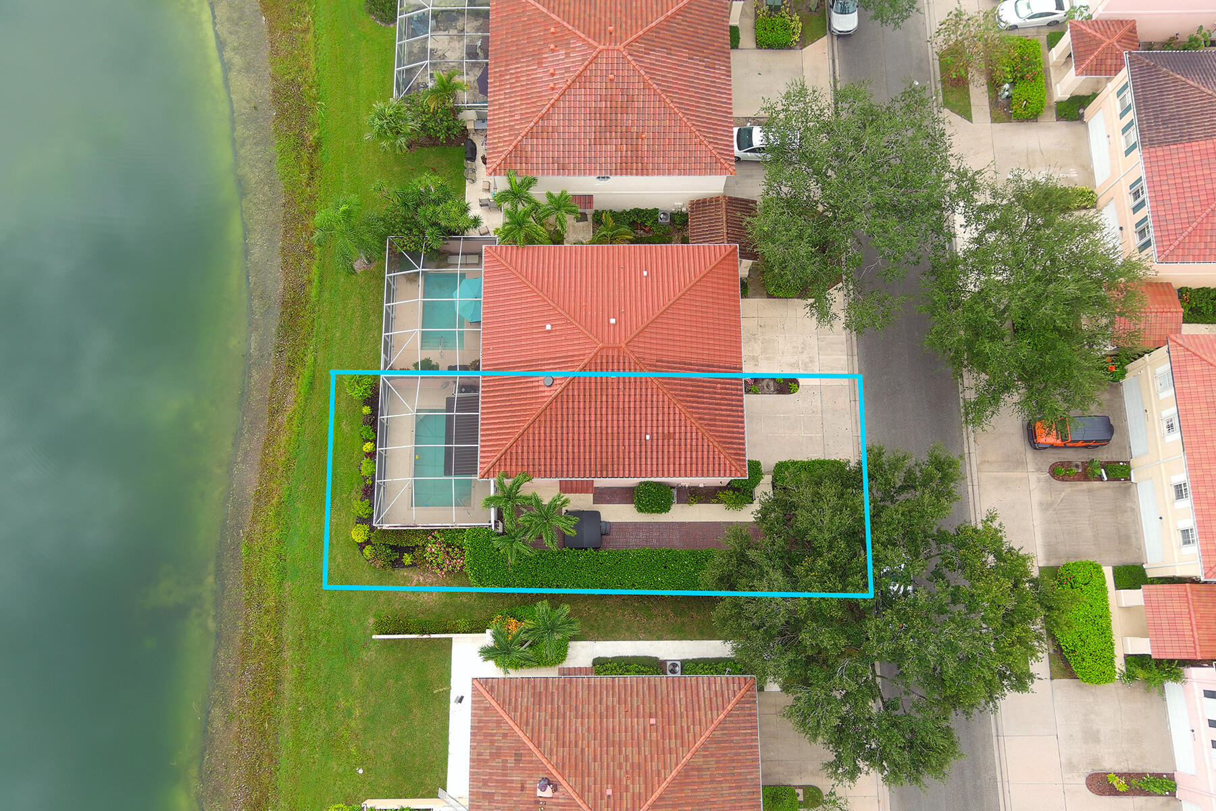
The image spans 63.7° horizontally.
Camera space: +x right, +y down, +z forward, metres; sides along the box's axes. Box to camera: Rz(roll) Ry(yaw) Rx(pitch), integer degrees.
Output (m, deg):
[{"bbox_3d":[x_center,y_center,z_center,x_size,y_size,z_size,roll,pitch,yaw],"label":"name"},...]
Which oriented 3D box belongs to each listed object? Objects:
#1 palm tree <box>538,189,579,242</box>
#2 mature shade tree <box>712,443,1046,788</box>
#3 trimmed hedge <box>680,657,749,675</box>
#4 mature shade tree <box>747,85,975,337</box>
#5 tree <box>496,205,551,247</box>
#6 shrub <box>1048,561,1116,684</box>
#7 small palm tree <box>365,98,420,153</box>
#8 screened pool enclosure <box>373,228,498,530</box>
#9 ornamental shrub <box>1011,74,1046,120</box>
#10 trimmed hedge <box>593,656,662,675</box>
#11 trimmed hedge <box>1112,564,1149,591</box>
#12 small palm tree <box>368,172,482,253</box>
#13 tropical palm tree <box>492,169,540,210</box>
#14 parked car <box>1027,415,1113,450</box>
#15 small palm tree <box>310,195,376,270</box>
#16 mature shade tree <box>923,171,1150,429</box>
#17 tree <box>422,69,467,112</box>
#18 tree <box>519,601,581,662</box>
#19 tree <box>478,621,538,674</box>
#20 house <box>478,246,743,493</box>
[{"bbox_3d":[-2.891,-10.511,57.949,2.555,5.602,2.850,0,77,0],"label":"palm tree"},{"bbox_3d":[14.191,11.031,52.658,17.841,11.000,17.844,0,77,0],"label":"mature shade tree"},{"bbox_3d":[6.013,14.626,54.653,3.747,1.000,1.105,0,77,0],"label":"trimmed hedge"},{"bbox_3d":[14.224,-10.591,55.800,12.972,10.024,13.955,0,77,0],"label":"mature shade tree"},{"bbox_3d":[-4.854,-9.646,58.967,3.203,7.400,2.346,0,77,0],"label":"tree"},{"bbox_3d":[27.592,12.652,57.384,3.137,1.250,7.016,0,77,0],"label":"shrub"},{"bbox_3d":[-12.955,-16.728,60.058,3.341,4.128,3.440,0,77,0],"label":"small palm tree"},{"bbox_3d":[-9.757,-1.517,57.001,6.535,3.390,17.051,0,77,0],"label":"screened pool enclosure"},{"bbox_3d":[27.685,-20.357,64.748,2.035,1.200,2.730,0,77,0],"label":"ornamental shrub"},{"bbox_3d":[1.113,15.111,56.783,3.900,1.000,1.130,0,77,0],"label":"trimmed hedge"},{"bbox_3d":[31.029,10.214,58.078,1.768,1.000,1.542,0,77,0],"label":"trimmed hedge"},{"bbox_3d":[-11.143,-11.444,60.655,6.918,4.800,5.006,0,77,0],"label":"small palm tree"},{"bbox_3d":[-5.109,-11.866,58.143,2.850,5.798,2.555,0,77,0],"label":"tropical palm tree"},{"bbox_3d":[27.113,1.550,57.314,4.800,1.840,1.900,0,77,0],"label":"parked car"},{"bbox_3d":[-14.920,-9.373,57.117,3.735,6.585,4.128,0,77,0],"label":"small palm tree"},{"bbox_3d":[24.729,-6.017,57.288,12.321,9.500,14.983,0,77,0],"label":"mature shade tree"},{"bbox_3d":[-9.872,-18.912,60.723,2.850,3.833,2.752,0,77,0],"label":"tree"},{"bbox_3d":[-3.139,12.612,54.850,3.330,5.800,3.245,0,77,0],"label":"tree"},{"bbox_3d":[-5.168,13.011,52.746,3.145,5.307,2.752,0,77,0],"label":"tree"},{"bbox_3d":[0.203,-2.225,56.660,14.680,8.750,13.570,0,77,0],"label":"house"}]

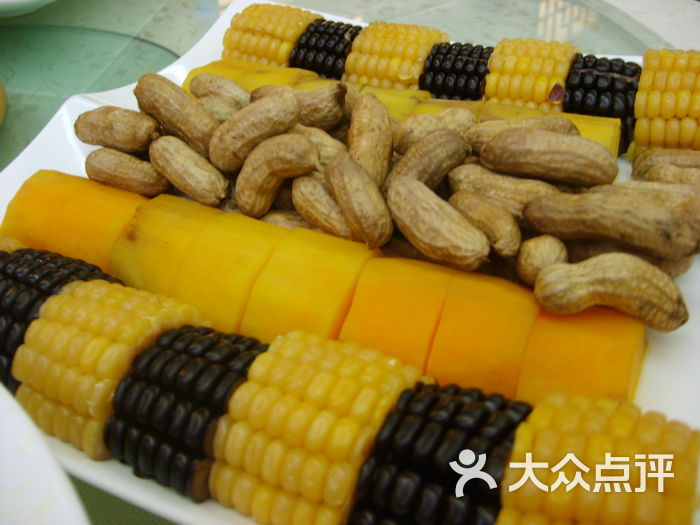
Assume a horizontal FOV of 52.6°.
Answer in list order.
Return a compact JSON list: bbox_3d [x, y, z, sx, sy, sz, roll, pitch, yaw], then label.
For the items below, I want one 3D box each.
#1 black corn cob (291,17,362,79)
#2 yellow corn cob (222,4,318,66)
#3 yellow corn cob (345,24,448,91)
[{"bbox_3d":[-0.007,-0.100,0.362,0.028,0.042,0.042,17,42,22],"label":"black corn cob"},{"bbox_3d":[-0.032,-0.091,0.315,0.035,0.040,0.040,12,45,17],"label":"yellow corn cob"},{"bbox_3d":[0.022,-0.089,0.335,0.040,0.043,0.043,14,45,14],"label":"yellow corn cob"}]

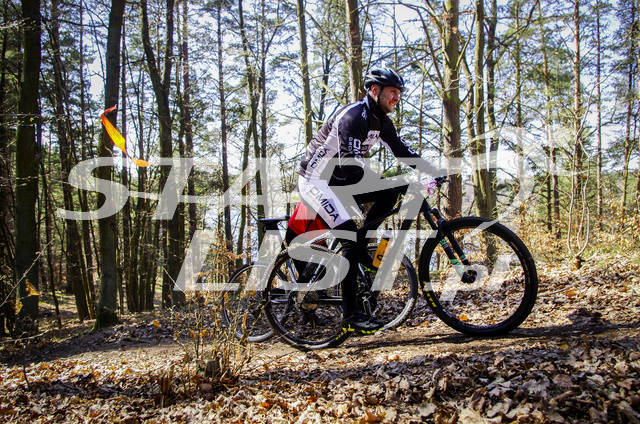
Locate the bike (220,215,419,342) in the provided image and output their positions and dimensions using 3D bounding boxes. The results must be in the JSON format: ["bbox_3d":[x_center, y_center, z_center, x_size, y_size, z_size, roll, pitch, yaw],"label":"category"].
[{"bbox_3d":[-0.096,0.510,4.540,1.790,1.030,0.650,-12,-4,24],"label":"bike"}]

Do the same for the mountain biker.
[{"bbox_3d":[0.267,-0.075,3.690,0.920,1.730,0.580,1,2,21],"label":"mountain biker"}]

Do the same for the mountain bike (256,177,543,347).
[{"bbox_3d":[0.437,0.345,3.640,1.850,1.030,0.700,-11,-3,20],"label":"mountain bike"}]

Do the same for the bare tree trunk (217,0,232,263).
[{"bbox_3d":[-3.296,-2.755,19.000,0.270,9.200,0.270,-2,1,0],"label":"bare tree trunk"}]

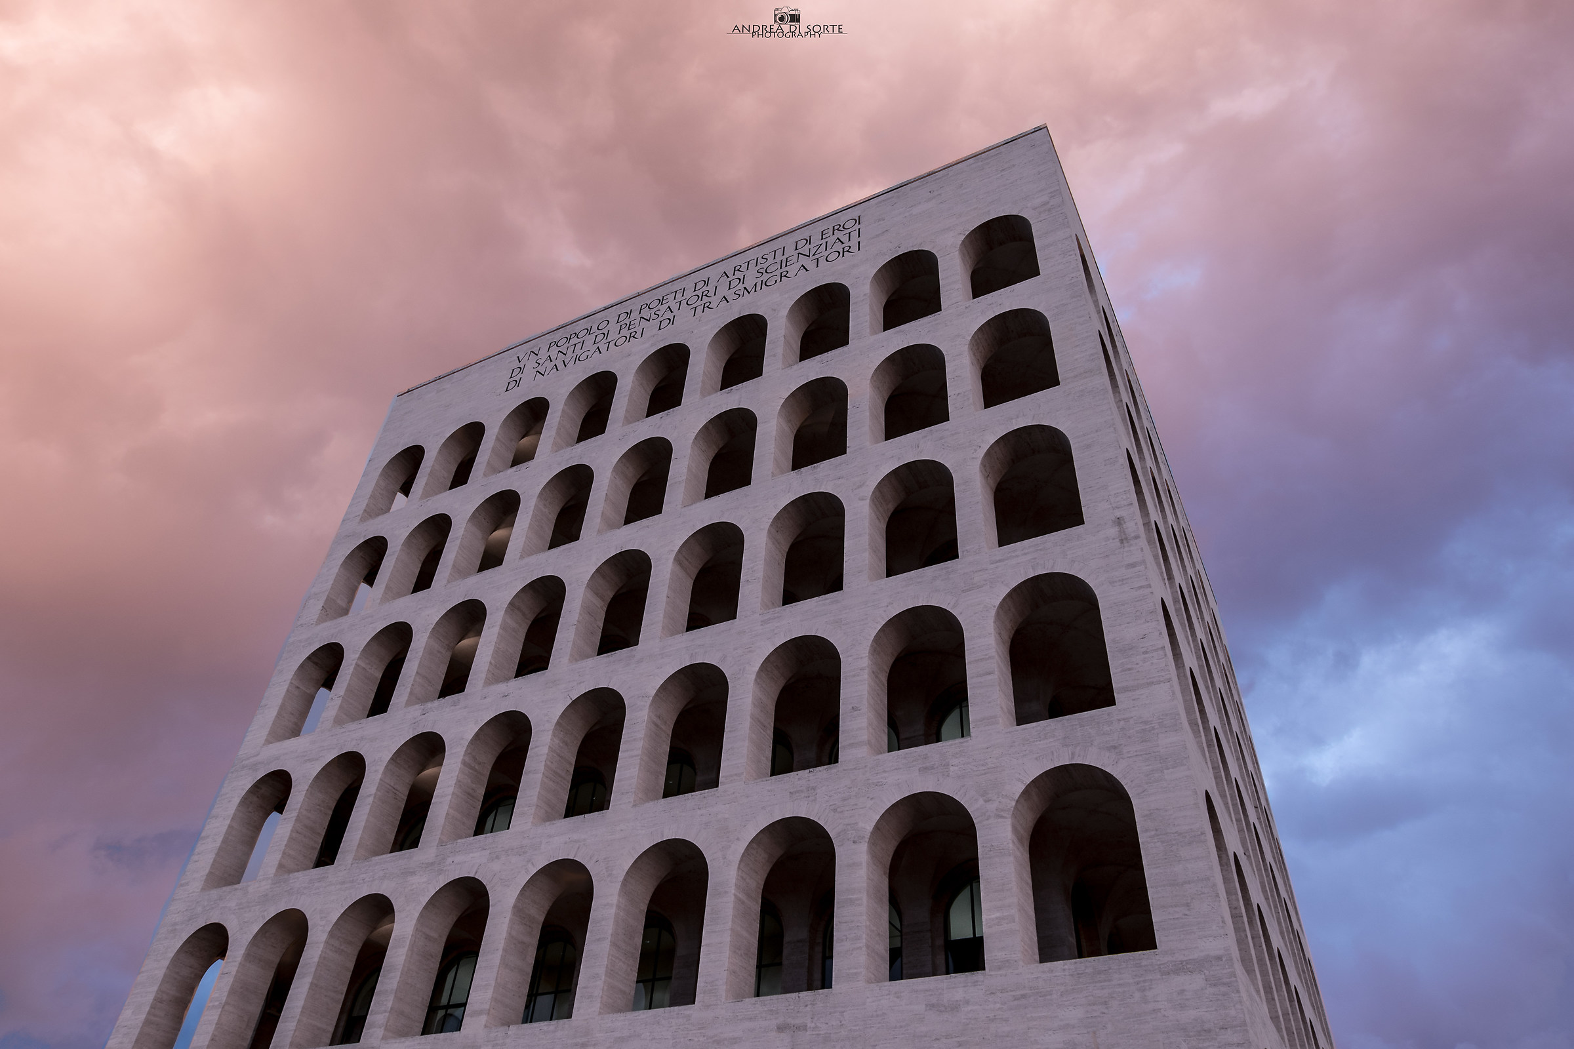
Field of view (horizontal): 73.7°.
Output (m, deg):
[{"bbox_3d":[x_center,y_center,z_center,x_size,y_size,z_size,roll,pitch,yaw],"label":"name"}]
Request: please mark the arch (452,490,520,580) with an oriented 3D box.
[{"bbox_3d":[-15.453,0.837,56.615,3.710,5.840,1.800,-17,-46,22],"label":"arch"}]

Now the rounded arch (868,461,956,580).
[{"bbox_3d":[5.352,0.034,42.582,3.710,5.840,1.800,-17,-46,22],"label":"rounded arch"}]

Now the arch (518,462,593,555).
[{"bbox_3d":[-11.282,-0.522,54.810,3.710,5.840,1.800,-17,-46,22],"label":"arch"}]

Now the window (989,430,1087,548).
[{"bbox_3d":[10.426,-1.241,44.239,3.996,6.340,1.937,-17,-46,22],"label":"window"}]

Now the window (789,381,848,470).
[{"bbox_3d":[1.638,-4.594,53.576,3.996,6.340,1.937,-17,-46,22],"label":"window"}]

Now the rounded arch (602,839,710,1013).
[{"bbox_3d":[-3.879,13.930,36.223,3.710,5.840,1.800,-17,-46,22],"label":"rounded arch"}]

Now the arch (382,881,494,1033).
[{"bbox_3d":[-12.441,16.524,39.831,3.710,5.840,1.800,-17,-46,22],"label":"arch"}]

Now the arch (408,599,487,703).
[{"bbox_3d":[-17.250,7.140,55.953,3.996,6.340,1.937,-17,-46,22],"label":"arch"}]

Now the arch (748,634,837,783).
[{"bbox_3d":[0.763,7.695,42.714,3.996,6.340,1.937,-17,-46,22],"label":"arch"}]

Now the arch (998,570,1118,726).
[{"bbox_3d":[9.193,4.462,35.753,3.710,5.840,1.800,-17,-46,22],"label":"arch"}]

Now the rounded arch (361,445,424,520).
[{"bbox_3d":[-25.598,-2.386,70.746,3.996,6.340,1.937,-17,-46,22],"label":"rounded arch"}]

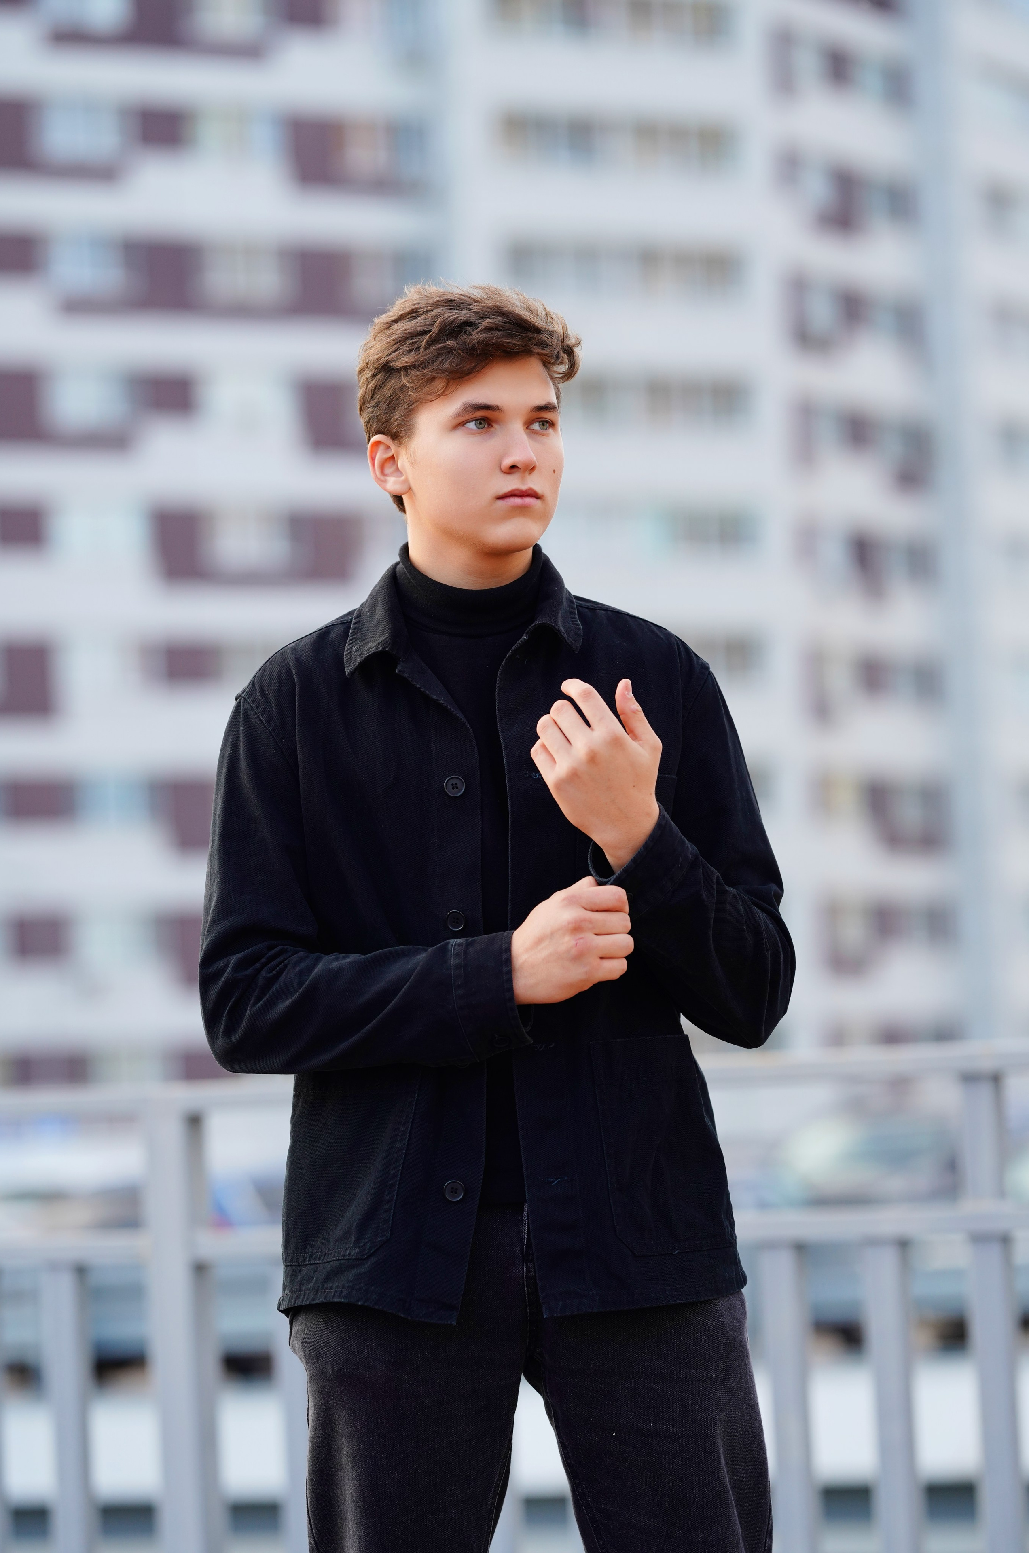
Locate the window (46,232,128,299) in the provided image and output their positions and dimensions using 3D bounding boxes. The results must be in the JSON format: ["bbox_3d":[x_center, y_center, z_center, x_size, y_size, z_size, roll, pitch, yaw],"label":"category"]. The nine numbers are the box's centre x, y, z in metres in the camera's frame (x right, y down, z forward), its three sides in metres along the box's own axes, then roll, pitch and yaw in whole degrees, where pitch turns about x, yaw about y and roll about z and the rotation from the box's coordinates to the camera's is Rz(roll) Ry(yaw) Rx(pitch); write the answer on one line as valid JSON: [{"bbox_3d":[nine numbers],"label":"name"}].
[{"bbox_3d":[-8.960,-10.712,122.126,1.804,1.376,0.200,0,-5,-28],"label":"window"}]

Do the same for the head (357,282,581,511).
[{"bbox_3d":[-0.043,-0.333,5.330,0.175,0.240,0.225,0,-5,-28],"label":"head"}]

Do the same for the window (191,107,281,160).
[{"bbox_3d":[-5.923,-13.689,124.085,2.084,1.107,0.200,0,-5,-28],"label":"window"}]

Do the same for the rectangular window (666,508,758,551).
[{"bbox_3d":[4.376,-5.461,128.790,2.319,0.954,0.200,0,-5,-28],"label":"rectangular window"}]

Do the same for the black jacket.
[{"bbox_3d":[-0.017,0.144,5.280,0.530,0.700,0.380,-2,-5,-6],"label":"black jacket"}]

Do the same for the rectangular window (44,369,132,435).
[{"bbox_3d":[-8.926,-7.831,121.839,1.990,1.339,0.200,0,-5,-28],"label":"rectangular window"}]

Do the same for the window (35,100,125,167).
[{"bbox_3d":[-9.128,-13.508,122.331,2.025,1.376,0.200,0,-5,-28],"label":"window"}]

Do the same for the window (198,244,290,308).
[{"bbox_3d":[-5.719,-10.633,123.872,2.109,1.337,0.200,0,-5,-28],"label":"window"}]

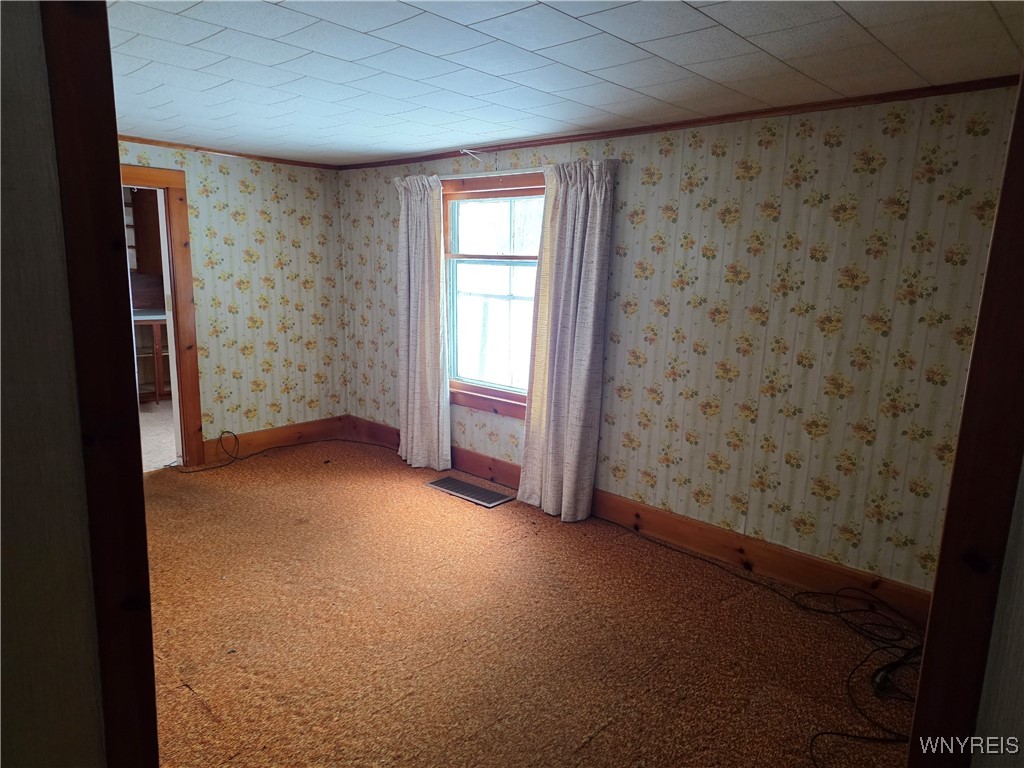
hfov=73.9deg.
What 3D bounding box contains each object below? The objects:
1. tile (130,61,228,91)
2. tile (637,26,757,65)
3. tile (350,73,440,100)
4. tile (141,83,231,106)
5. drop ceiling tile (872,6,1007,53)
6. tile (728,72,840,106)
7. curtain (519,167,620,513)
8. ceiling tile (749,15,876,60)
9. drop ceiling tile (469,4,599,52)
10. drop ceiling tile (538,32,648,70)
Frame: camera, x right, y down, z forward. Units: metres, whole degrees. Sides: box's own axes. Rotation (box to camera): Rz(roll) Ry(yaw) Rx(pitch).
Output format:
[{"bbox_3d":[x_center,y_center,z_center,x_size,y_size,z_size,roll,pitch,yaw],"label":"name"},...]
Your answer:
[{"bbox_3d":[-1.352,-1.252,2.767,0.305,0.018,0.305,10,13,42],"label":"tile"},{"bbox_3d":[0.609,-1.107,2.221,0.304,0.020,0.307,10,13,42],"label":"tile"},{"bbox_3d":[-0.493,-1.235,2.808,0.305,0.015,0.305,11,13,42],"label":"tile"},{"bbox_3d":[-1.471,-1.309,3.081,0.305,0.018,0.305,10,13,42],"label":"tile"},{"bbox_3d":[1.261,-1.048,2.019,0.305,0.018,0.305,10,13,42],"label":"drop ceiling tile"},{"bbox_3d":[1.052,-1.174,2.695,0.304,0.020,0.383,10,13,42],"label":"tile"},{"bbox_3d":[0.285,-0.236,3.963,0.581,2.025,0.157,11,13,42],"label":"curtain"},{"bbox_3d":[0.935,-1.074,2.112,0.305,0.018,0.305,10,13,42],"label":"ceiling tile"},{"bbox_3d":[0.072,-1.097,2.088,0.305,0.015,0.305,11,13,42],"label":"drop ceiling tile"},{"bbox_3d":[0.289,-1.160,2.373,0.310,0.018,0.310,11,13,42],"label":"drop ceiling tile"}]

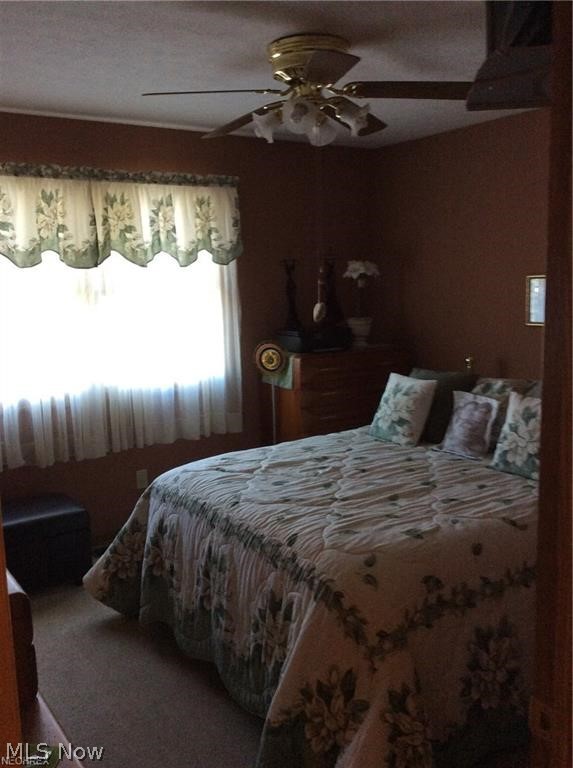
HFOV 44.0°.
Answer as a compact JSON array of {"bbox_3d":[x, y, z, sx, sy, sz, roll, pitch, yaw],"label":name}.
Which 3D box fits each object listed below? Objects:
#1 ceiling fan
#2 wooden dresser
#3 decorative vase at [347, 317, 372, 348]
[{"bbox_3d":[0.070,-1.076,2.689,1.280,0.380,1.280,-7,10,-32],"label":"ceiling fan"},{"bbox_3d":[0.337,0.323,4.644,0.850,1.130,0.460,-7,10,-32],"label":"wooden dresser"},{"bbox_3d":[0.468,-0.329,4.525,0.165,0.205,0.165,-1,9,0],"label":"decorative vase"}]

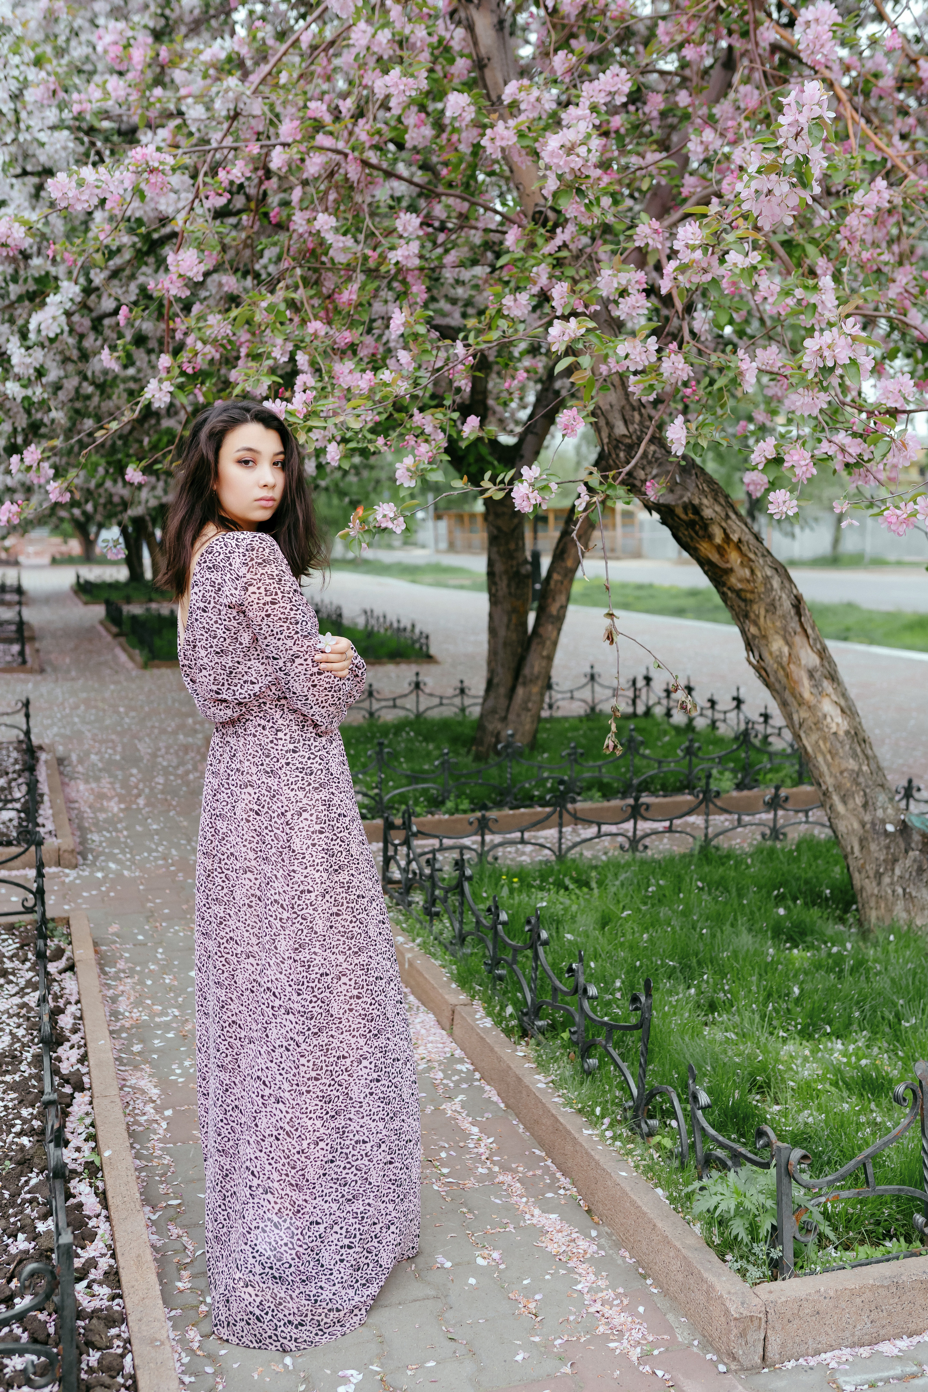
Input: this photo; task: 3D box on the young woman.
[{"bbox_3d":[-0.314,0.301,2.499,0.420,1.657,0.430,-3,8,-25],"label":"young woman"}]

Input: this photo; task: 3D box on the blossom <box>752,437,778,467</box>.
[{"bbox_3d":[0.699,-0.567,3.150,0.061,0.068,0.055,0,7,0],"label":"blossom"}]

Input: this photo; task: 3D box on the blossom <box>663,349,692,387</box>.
[{"bbox_3d":[0.457,-0.705,2.900,0.061,0.079,0.059,1,8,9],"label":"blossom"}]

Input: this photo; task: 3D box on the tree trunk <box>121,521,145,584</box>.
[{"bbox_3d":[-6.083,-2.660,24.890,0.410,1.160,0.380,0,7,0],"label":"tree trunk"}]

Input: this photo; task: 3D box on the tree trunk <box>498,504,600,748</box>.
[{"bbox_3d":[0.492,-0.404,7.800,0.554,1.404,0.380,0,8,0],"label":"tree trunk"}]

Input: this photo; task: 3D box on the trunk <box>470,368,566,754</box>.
[{"bbox_3d":[0.307,-0.753,7.650,0.529,2.226,0.420,0,8,0],"label":"trunk"}]

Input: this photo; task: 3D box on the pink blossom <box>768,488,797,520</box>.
[{"bbox_3d":[0.695,-0.417,2.950,0.066,0.069,0.057,2,8,13],"label":"pink blossom"}]

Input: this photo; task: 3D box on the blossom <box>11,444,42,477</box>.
[{"bbox_3d":[-1.163,-0.626,3.600,0.087,0.087,0.074,-2,8,-18],"label":"blossom"}]

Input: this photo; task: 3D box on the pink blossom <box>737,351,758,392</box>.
[{"bbox_3d":[0.607,-0.697,2.900,0.044,0.091,0.070,2,8,11],"label":"pink blossom"}]

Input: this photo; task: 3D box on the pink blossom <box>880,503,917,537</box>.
[{"bbox_3d":[0.915,-0.372,2.850,0.076,0.073,0.063,2,8,17],"label":"pink blossom"}]

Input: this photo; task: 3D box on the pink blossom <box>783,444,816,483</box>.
[{"bbox_3d":[0.769,-0.532,3.100,0.077,0.090,0.071,0,7,0],"label":"pink blossom"}]

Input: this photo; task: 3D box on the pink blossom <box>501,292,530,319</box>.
[{"bbox_3d":[0.134,-1.010,3.500,0.076,0.070,0.062,0,7,0],"label":"pink blossom"}]

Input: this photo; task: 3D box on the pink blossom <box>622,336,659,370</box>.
[{"bbox_3d":[0.404,-0.786,3.100,0.085,0.080,0.070,0,7,0],"label":"pink blossom"}]

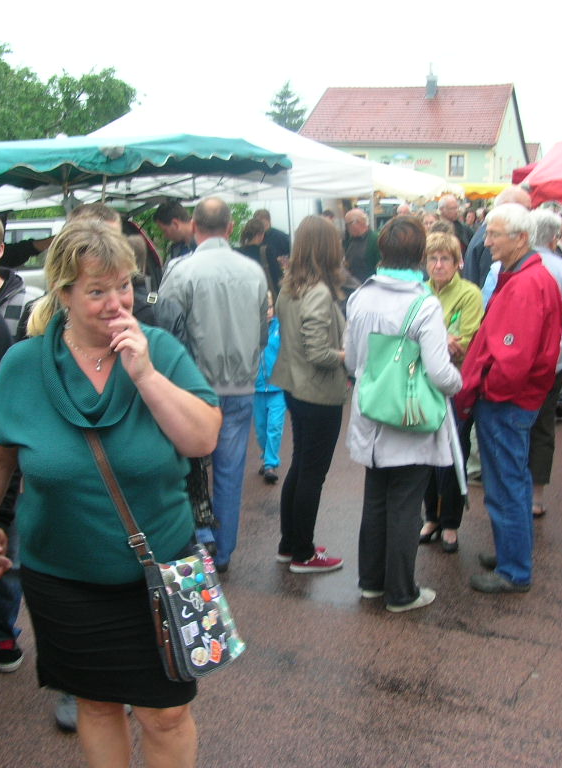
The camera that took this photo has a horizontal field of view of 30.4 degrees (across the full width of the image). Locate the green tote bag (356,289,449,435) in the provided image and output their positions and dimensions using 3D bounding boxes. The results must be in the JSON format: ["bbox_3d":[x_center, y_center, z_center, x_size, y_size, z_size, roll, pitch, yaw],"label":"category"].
[{"bbox_3d":[0.493,-0.087,4.170,0.360,0.540,0.160,1,9,8],"label":"green tote bag"}]

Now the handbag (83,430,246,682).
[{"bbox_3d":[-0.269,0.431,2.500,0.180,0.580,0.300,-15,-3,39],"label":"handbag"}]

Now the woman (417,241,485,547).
[{"bbox_3d":[0.847,0.047,5.213,0.480,1.580,0.350,3,9,17],"label":"woman"}]

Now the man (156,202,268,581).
[{"bbox_3d":[-0.343,-0.003,4.980,0.540,1.750,0.380,-1,9,-8],"label":"man"}]

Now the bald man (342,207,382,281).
[{"bbox_3d":[0.660,-0.560,8.614,0.520,1.740,0.350,4,9,20],"label":"bald man"}]

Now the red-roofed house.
[{"bbox_3d":[8.659,-13.056,63.234,13.200,10.000,8.200,5,10,27],"label":"red-roofed house"}]

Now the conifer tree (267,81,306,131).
[{"bbox_3d":[0.382,-14.995,71.413,4.200,10.900,4.200,0,9,0],"label":"conifer tree"}]

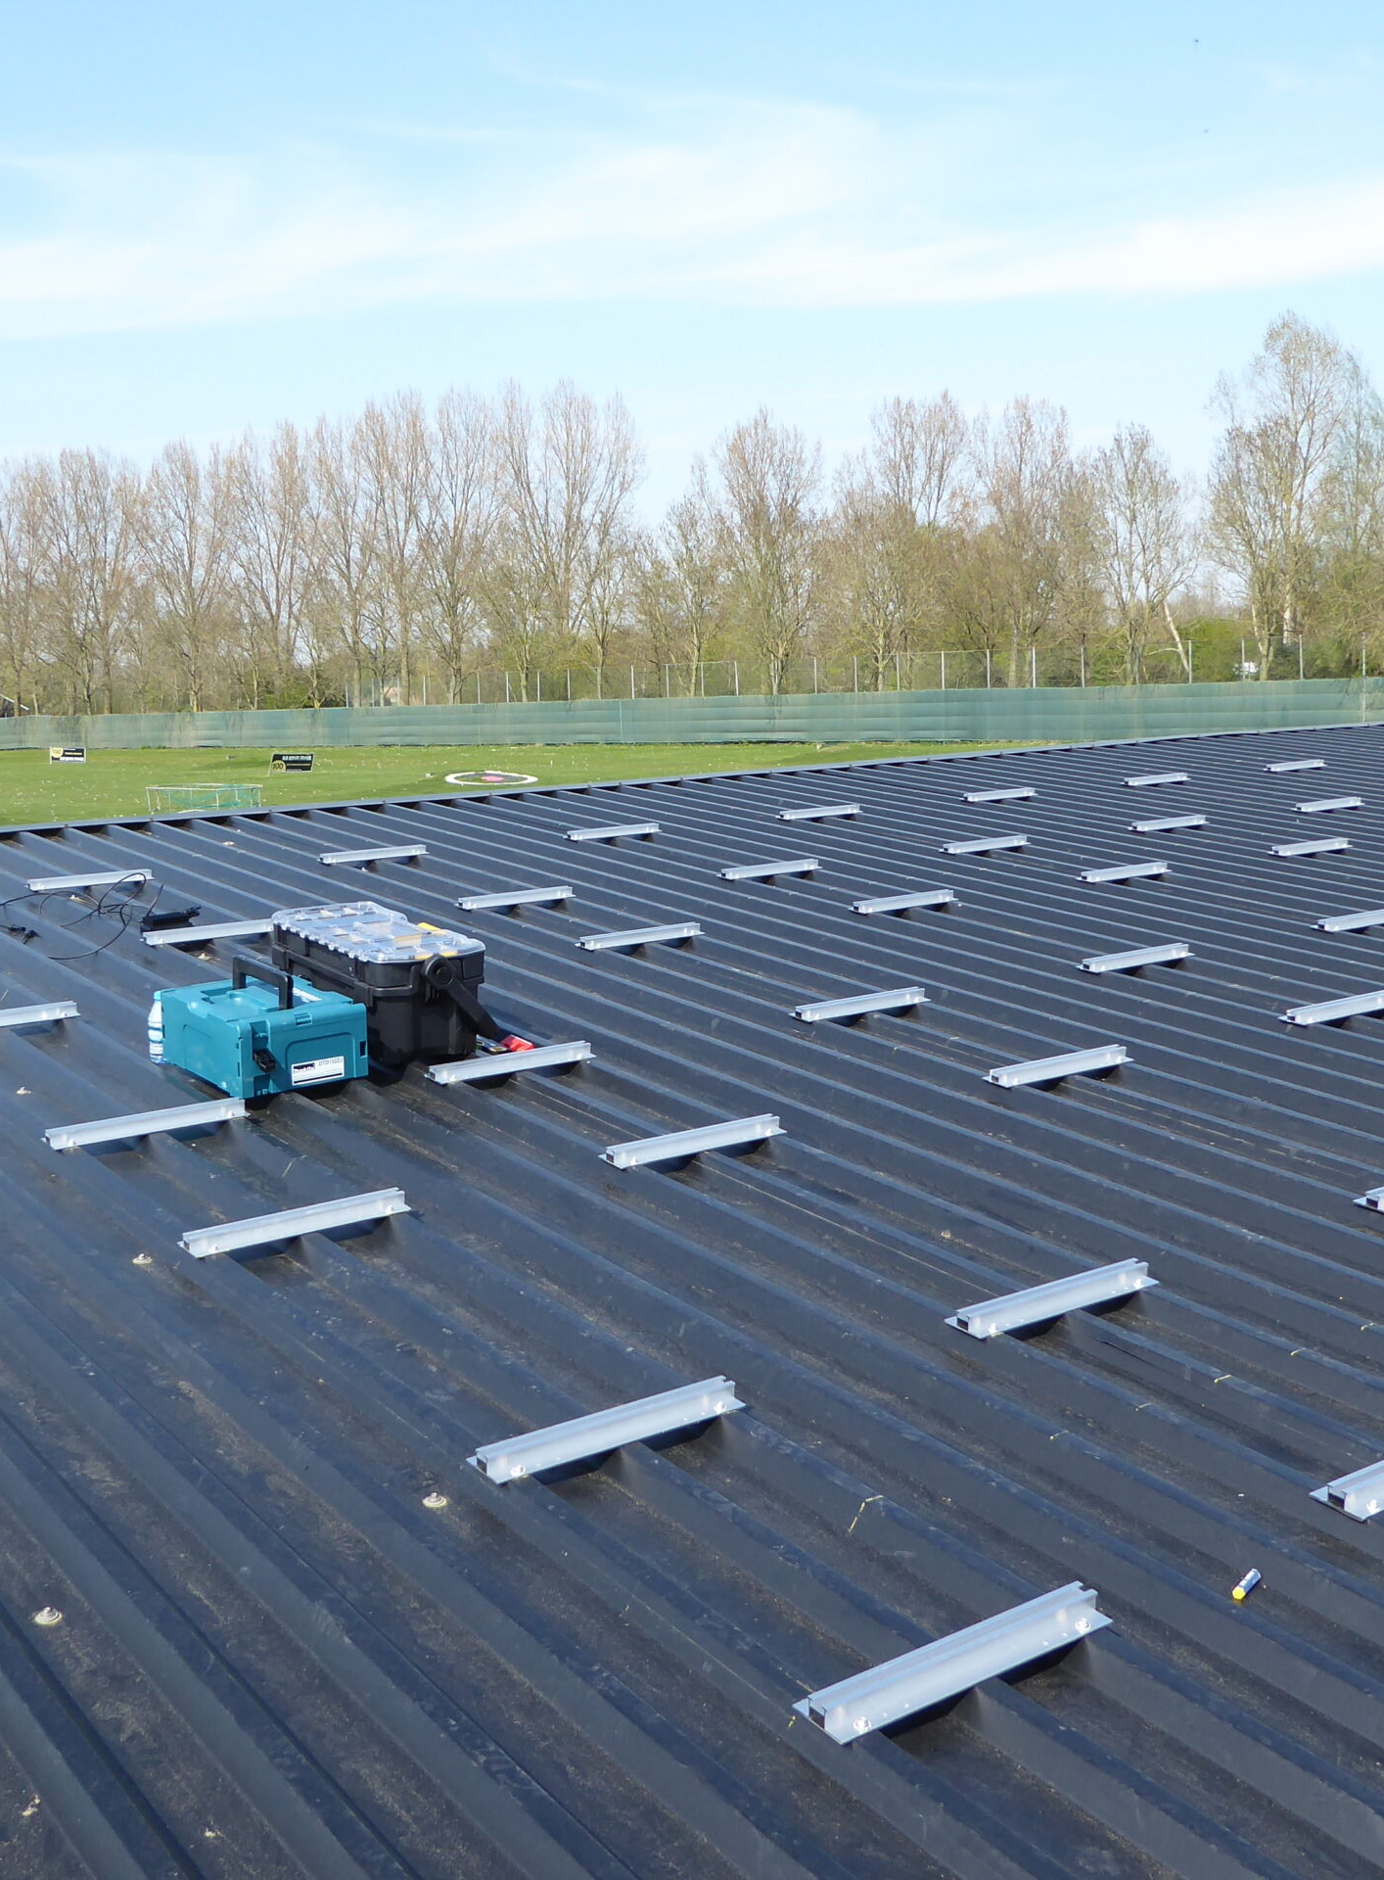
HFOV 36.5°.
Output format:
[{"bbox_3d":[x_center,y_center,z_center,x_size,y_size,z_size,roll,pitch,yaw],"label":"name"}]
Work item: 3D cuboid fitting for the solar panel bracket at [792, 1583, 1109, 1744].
[{"bbox_3d":[0.290,0.770,2.271,0.402,0.026,0.079,-8,15,-36],"label":"solar panel bracket"}]

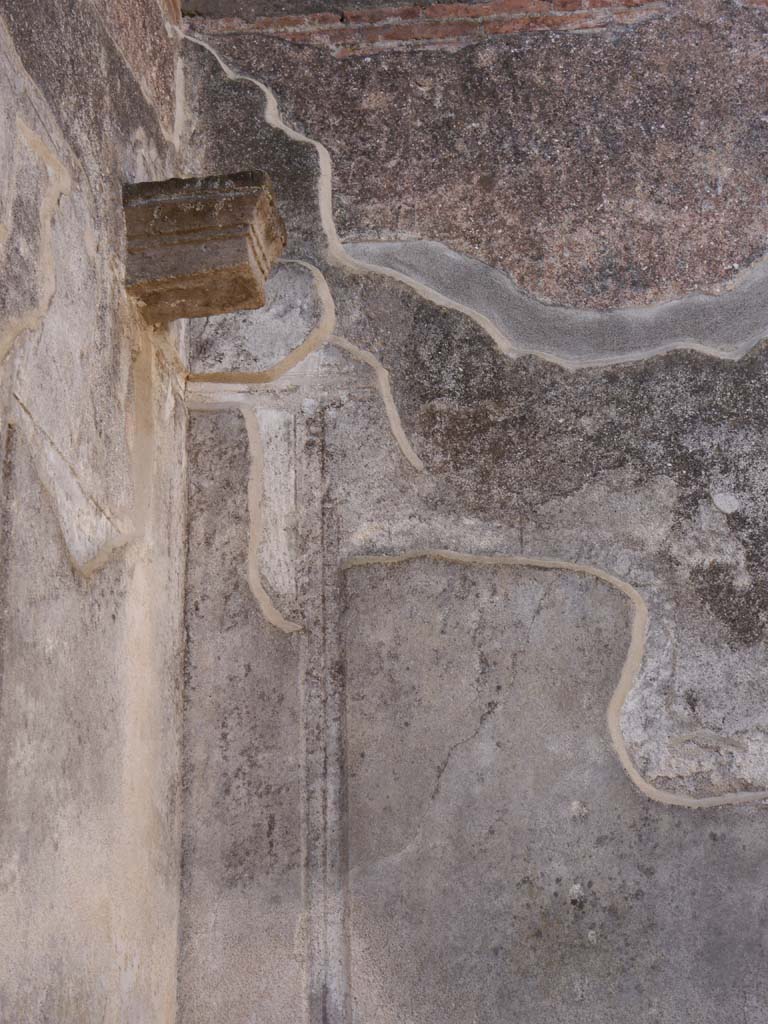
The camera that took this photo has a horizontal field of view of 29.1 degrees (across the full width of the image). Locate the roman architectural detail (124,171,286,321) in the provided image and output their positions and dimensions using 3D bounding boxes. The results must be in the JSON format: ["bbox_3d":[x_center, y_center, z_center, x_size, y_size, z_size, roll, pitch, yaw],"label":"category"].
[{"bbox_3d":[-0.448,-0.655,3.710,0.340,0.240,0.340,-2,-14,4],"label":"roman architectural detail"}]

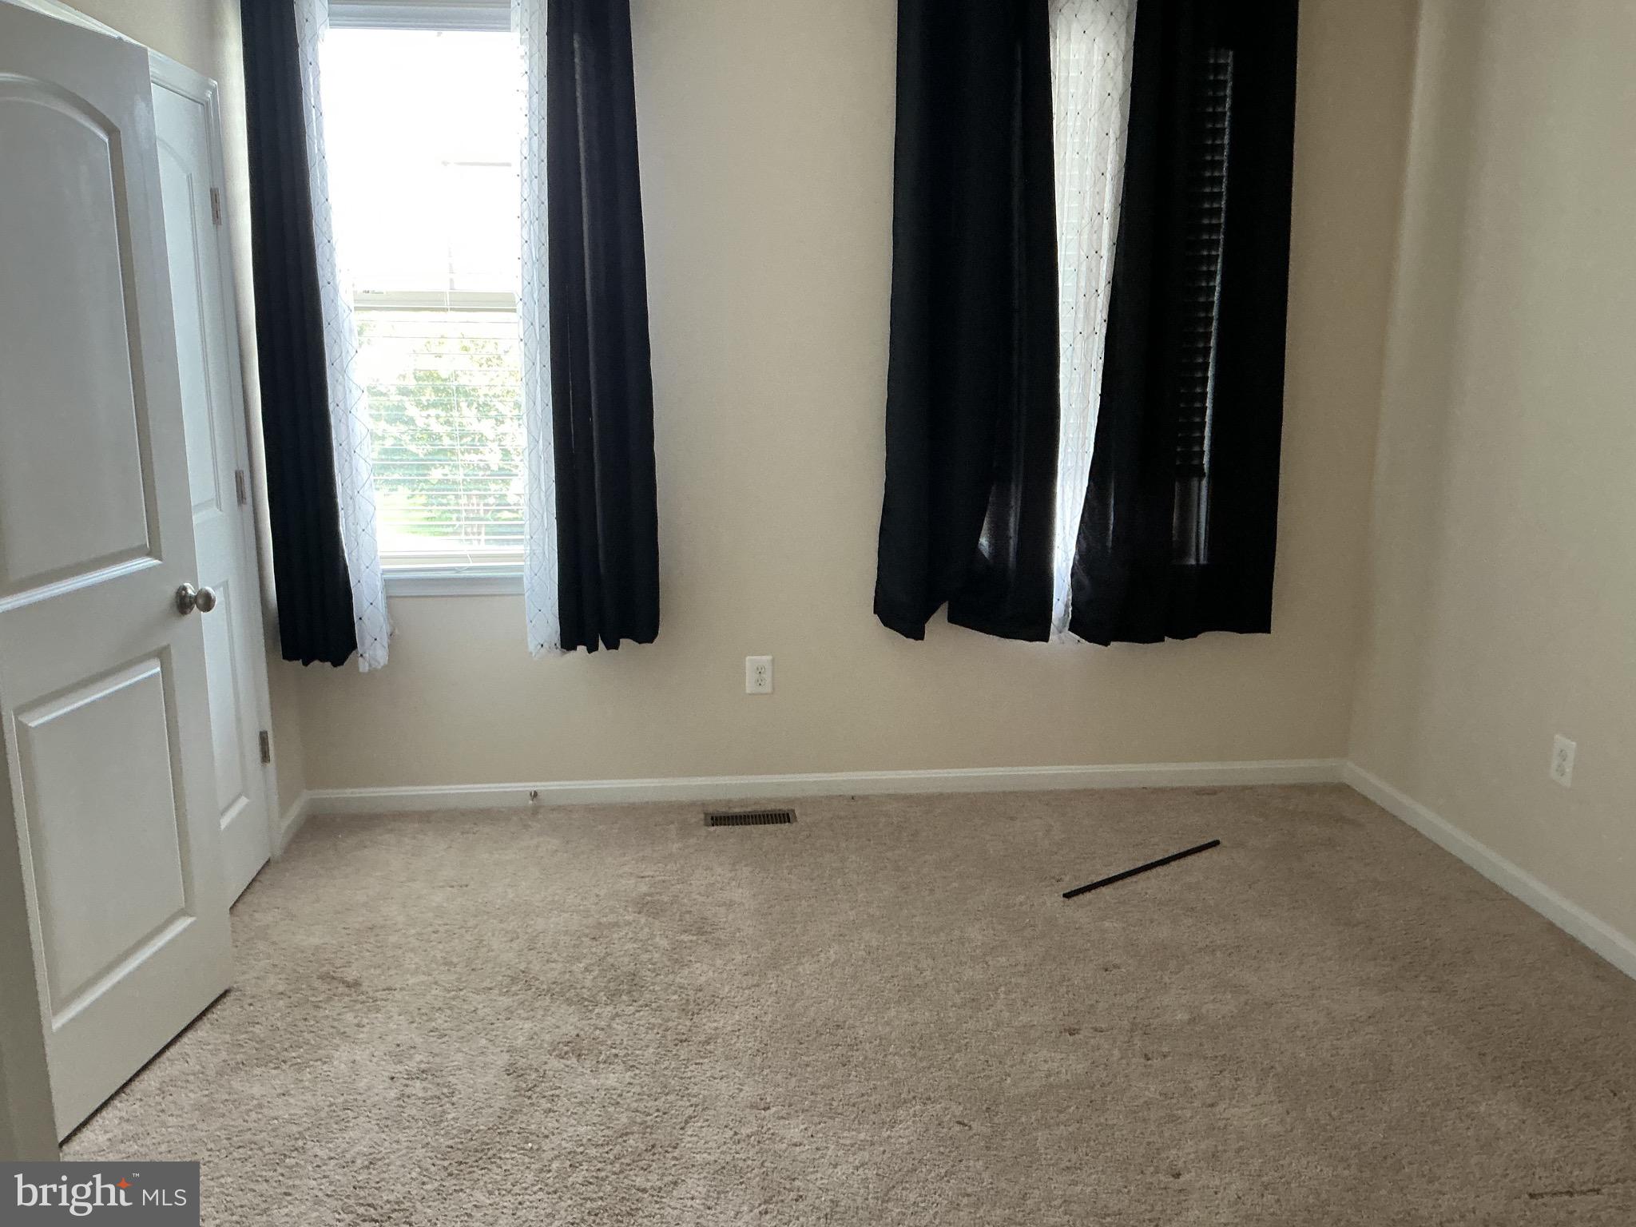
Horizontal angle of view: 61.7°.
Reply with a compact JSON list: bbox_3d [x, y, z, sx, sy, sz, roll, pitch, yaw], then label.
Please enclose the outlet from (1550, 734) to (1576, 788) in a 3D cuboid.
[{"bbox_3d":[1.903,0.378,3.510,0.012,0.120,0.079,-1,12,-6],"label":"outlet"}]

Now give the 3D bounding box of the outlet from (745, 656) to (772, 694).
[{"bbox_3d":[-0.185,0.197,4.345,0.079,0.120,0.012,-1,12,-6],"label":"outlet"}]

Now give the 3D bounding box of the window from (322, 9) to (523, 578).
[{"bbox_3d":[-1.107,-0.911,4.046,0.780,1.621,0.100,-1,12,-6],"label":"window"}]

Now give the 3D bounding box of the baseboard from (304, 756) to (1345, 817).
[{"bbox_3d":[0.092,0.553,4.450,3.398,0.082,0.018,-1,12,-6],"label":"baseboard"}]

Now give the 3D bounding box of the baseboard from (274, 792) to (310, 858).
[{"bbox_3d":[-1.578,0.618,4.110,0.017,0.082,0.355,-1,12,-6],"label":"baseboard"}]

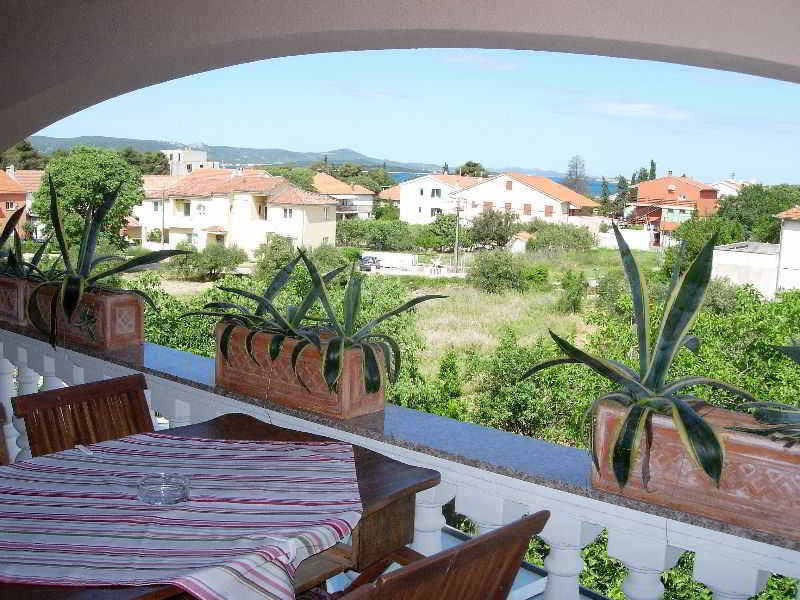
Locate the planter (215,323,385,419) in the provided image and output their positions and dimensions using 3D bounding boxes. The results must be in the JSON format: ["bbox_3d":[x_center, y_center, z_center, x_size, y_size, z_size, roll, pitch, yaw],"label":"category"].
[{"bbox_3d":[-0.337,0.213,2.859,0.608,0.217,0.180,8,11,40],"label":"planter"}]

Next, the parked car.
[{"bbox_3d":[-2.938,-3.596,79.893,1.680,1.450,4.000,4,9,14],"label":"parked car"}]

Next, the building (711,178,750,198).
[{"bbox_3d":[69.924,-20.115,184.334,10.000,9.200,10.000,4,9,20],"label":"building"}]

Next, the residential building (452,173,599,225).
[{"bbox_3d":[17.330,-12.108,116.861,17.000,8.700,12.000,6,9,25],"label":"residential building"}]

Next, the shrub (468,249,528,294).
[{"bbox_3d":[7.622,-2.267,67.265,4.500,3.200,4.200,3,8,6],"label":"shrub"}]

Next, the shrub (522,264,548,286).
[{"bbox_3d":[11.101,-2.057,71.368,2.200,1.800,2.000,3,9,9],"label":"shrub"}]

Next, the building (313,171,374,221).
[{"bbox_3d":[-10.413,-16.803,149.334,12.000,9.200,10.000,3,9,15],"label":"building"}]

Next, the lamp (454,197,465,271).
[{"bbox_3d":[5.393,-6.026,79.493,0.700,6.900,0.700,2,8,0],"label":"lamp"}]

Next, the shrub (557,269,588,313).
[{"bbox_3d":[11.618,-0.460,58.786,2.100,2.950,2.100,1,8,0],"label":"shrub"}]

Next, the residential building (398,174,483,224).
[{"bbox_3d":[7.839,-15.928,141.890,11.000,8.300,11.500,7,10,31],"label":"residential building"}]

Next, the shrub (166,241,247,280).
[{"bbox_3d":[-15.486,-3.353,70.280,6.300,3.000,4.800,0,9,-13],"label":"shrub"}]

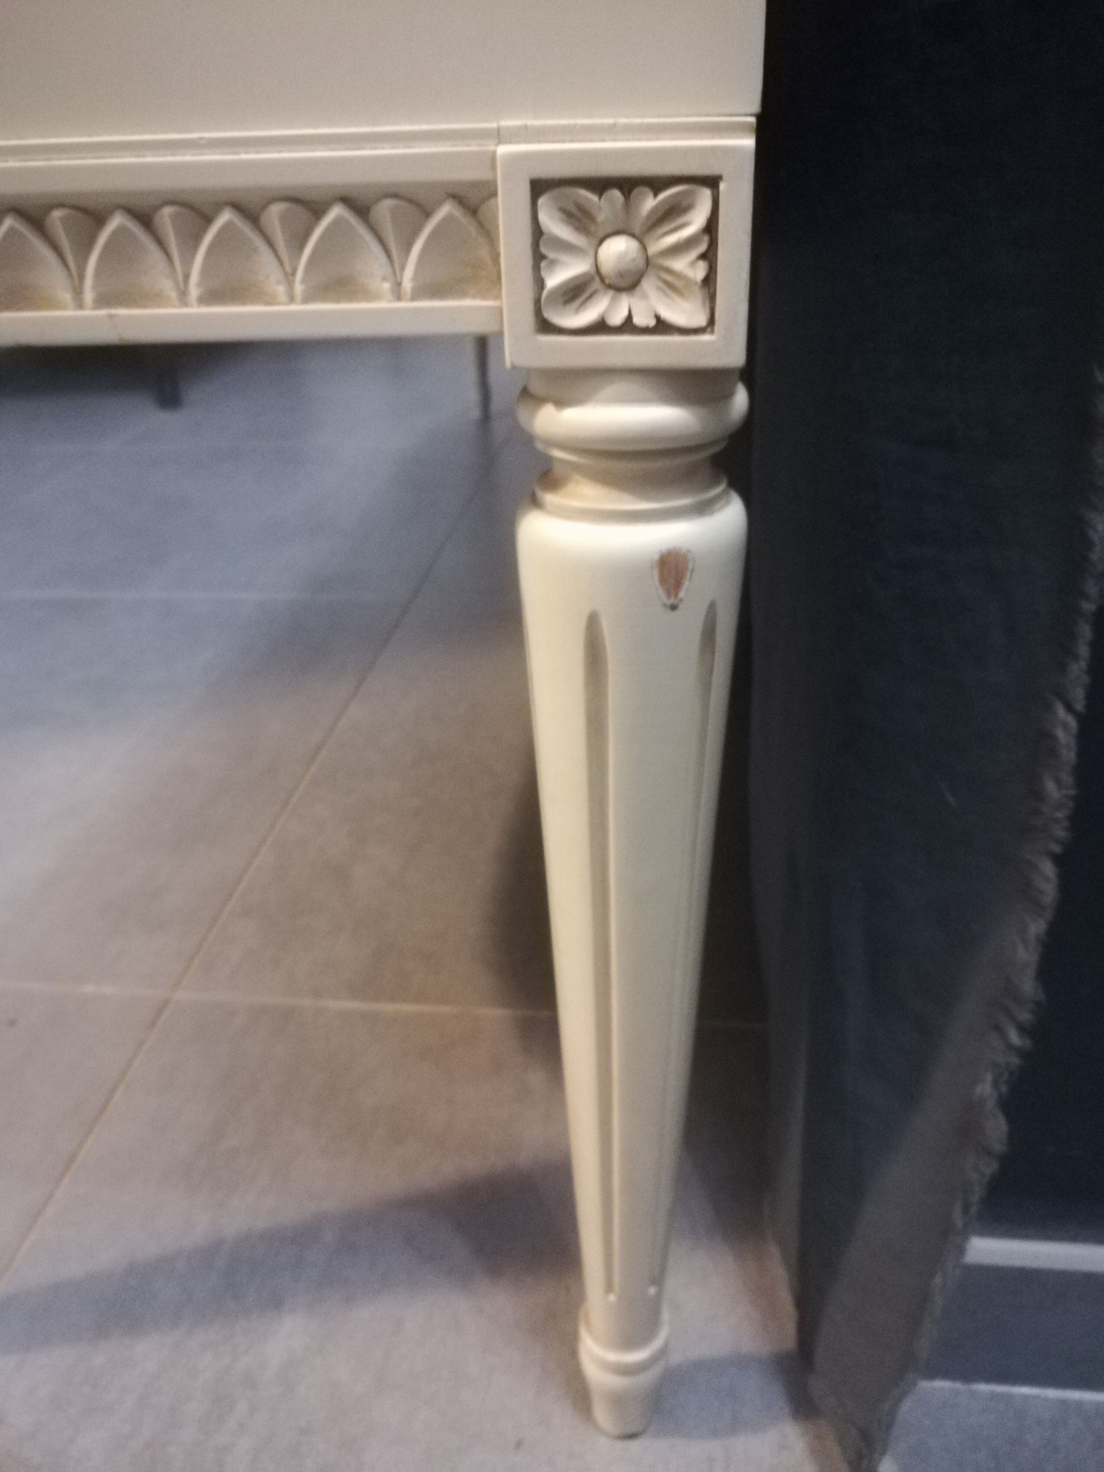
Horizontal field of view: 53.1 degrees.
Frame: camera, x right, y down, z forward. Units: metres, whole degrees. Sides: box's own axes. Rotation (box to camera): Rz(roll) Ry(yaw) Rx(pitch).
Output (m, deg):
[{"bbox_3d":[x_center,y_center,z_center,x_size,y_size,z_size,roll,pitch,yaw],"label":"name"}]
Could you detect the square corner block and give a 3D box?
[{"bbox_3d":[0.017,-0.102,0.230,0.047,0.040,0.046,1,29,5],"label":"square corner block"}]

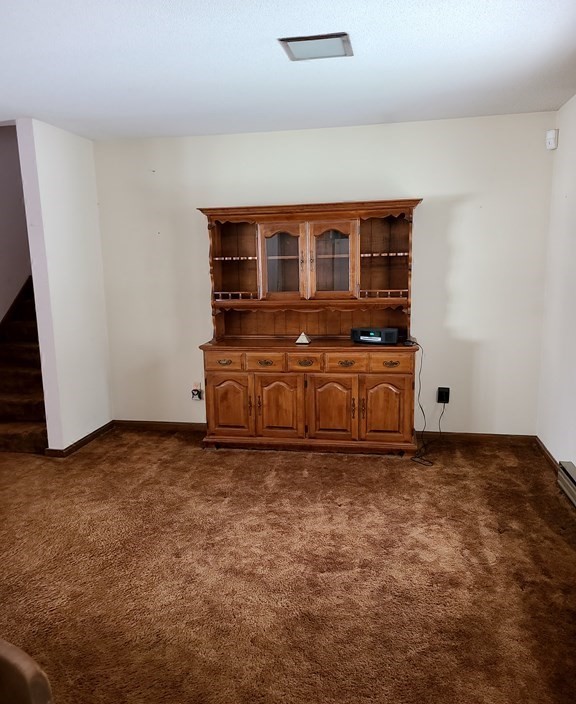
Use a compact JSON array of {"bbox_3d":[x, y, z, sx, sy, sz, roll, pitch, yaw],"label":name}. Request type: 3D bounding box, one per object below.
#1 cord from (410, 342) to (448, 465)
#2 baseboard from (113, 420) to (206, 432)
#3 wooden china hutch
[{"bbox_3d":[1.074,0.347,4.364,0.337,0.840,0.611,1,10,11],"label":"cord"},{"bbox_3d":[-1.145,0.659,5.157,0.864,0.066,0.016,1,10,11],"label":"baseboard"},{"bbox_3d":[0.169,-0.189,4.514,1.688,1.865,0.446,1,10,11],"label":"wooden china hutch"}]

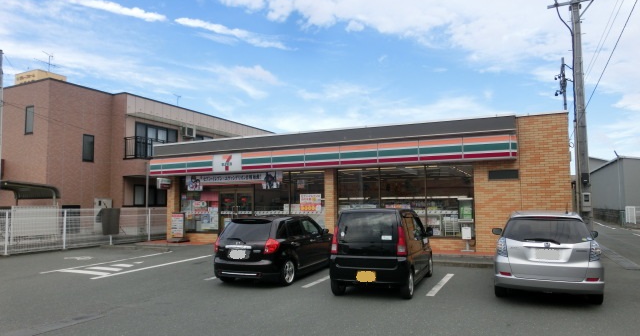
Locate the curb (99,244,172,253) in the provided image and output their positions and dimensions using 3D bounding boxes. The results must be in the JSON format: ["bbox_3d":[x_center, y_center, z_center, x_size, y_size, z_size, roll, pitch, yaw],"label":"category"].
[{"bbox_3d":[-7.117,3.111,17.161,3.550,0.130,0.170,-3,-5,24],"label":"curb"}]

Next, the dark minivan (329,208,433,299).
[{"bbox_3d":[1.430,1.644,9.358,1.490,1.620,3.400,-3,-5,22],"label":"dark minivan"}]

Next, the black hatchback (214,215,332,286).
[{"bbox_3d":[-0.898,1.855,10.978,1.700,1.510,4.000,-3,-5,22],"label":"black hatchback"}]

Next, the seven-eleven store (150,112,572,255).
[{"bbox_3d":[2.166,1.154,20.372,15.600,4.300,10.500,-3,-5,24],"label":"seven-eleven store"}]

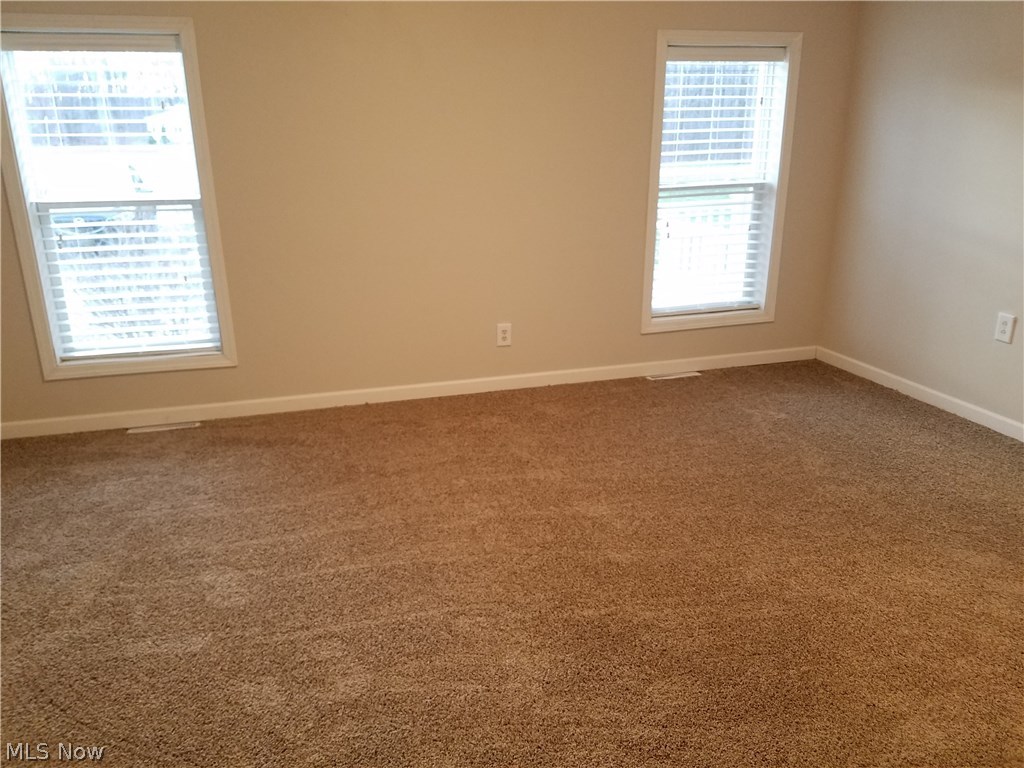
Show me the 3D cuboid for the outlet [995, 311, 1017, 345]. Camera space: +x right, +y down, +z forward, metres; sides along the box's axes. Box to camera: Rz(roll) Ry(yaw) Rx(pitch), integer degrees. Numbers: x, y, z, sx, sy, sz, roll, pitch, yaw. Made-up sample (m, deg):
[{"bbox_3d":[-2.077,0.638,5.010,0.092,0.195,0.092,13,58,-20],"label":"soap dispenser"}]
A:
[{"bbox_3d":[2.227,-0.251,3.480,0.012,0.124,0.081,-6,19,-15],"label":"outlet"}]

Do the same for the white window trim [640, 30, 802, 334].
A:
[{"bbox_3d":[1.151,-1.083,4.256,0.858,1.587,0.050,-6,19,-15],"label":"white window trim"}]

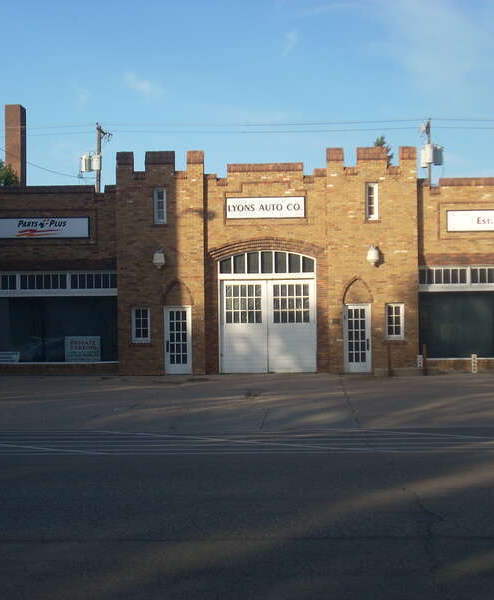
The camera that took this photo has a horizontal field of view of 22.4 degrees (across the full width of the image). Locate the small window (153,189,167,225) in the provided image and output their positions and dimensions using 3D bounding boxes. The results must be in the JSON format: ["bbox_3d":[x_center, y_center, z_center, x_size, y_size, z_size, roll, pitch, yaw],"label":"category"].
[{"bbox_3d":[-2.753,-2.981,39.791,0.439,1.149,0.120,-1,-1,3],"label":"small window"}]

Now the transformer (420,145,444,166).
[{"bbox_3d":[9.042,-7.038,61.000,1.149,1.075,0.950,-1,-1,3],"label":"transformer"}]

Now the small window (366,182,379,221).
[{"bbox_3d":[3.959,-3.100,39.462,0.412,1.160,0.120,-1,-1,3],"label":"small window"}]

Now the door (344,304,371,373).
[{"bbox_3d":[3.501,1.221,39.463,0.878,2.157,0.120,-1,-1,3],"label":"door"}]

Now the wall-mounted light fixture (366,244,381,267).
[{"bbox_3d":[3.954,-1.385,39.118,0.384,0.658,0.420,-1,-1,3],"label":"wall-mounted light fixture"}]

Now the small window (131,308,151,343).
[{"bbox_3d":[-3.370,0.811,39.854,0.610,1.123,0.120,-1,-1,3],"label":"small window"}]

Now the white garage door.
[{"bbox_3d":[0.674,0.831,40.001,3.091,3.005,0.150,-1,-1,3],"label":"white garage door"}]

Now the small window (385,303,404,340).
[{"bbox_3d":[4.670,0.694,39.390,0.580,1.166,0.120,-1,-1,3],"label":"small window"}]

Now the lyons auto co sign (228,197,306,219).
[{"bbox_3d":[0.601,-2.931,39.759,2.541,0.670,0.120,-1,-1,3],"label":"lyons auto co sign"}]

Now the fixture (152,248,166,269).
[{"bbox_3d":[-2.772,-1.293,39.505,0.388,0.655,0.420,-1,-1,3],"label":"fixture"}]

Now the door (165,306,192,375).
[{"bbox_3d":[-2.190,1.285,39.780,0.864,2.167,0.100,-1,-1,3],"label":"door"}]

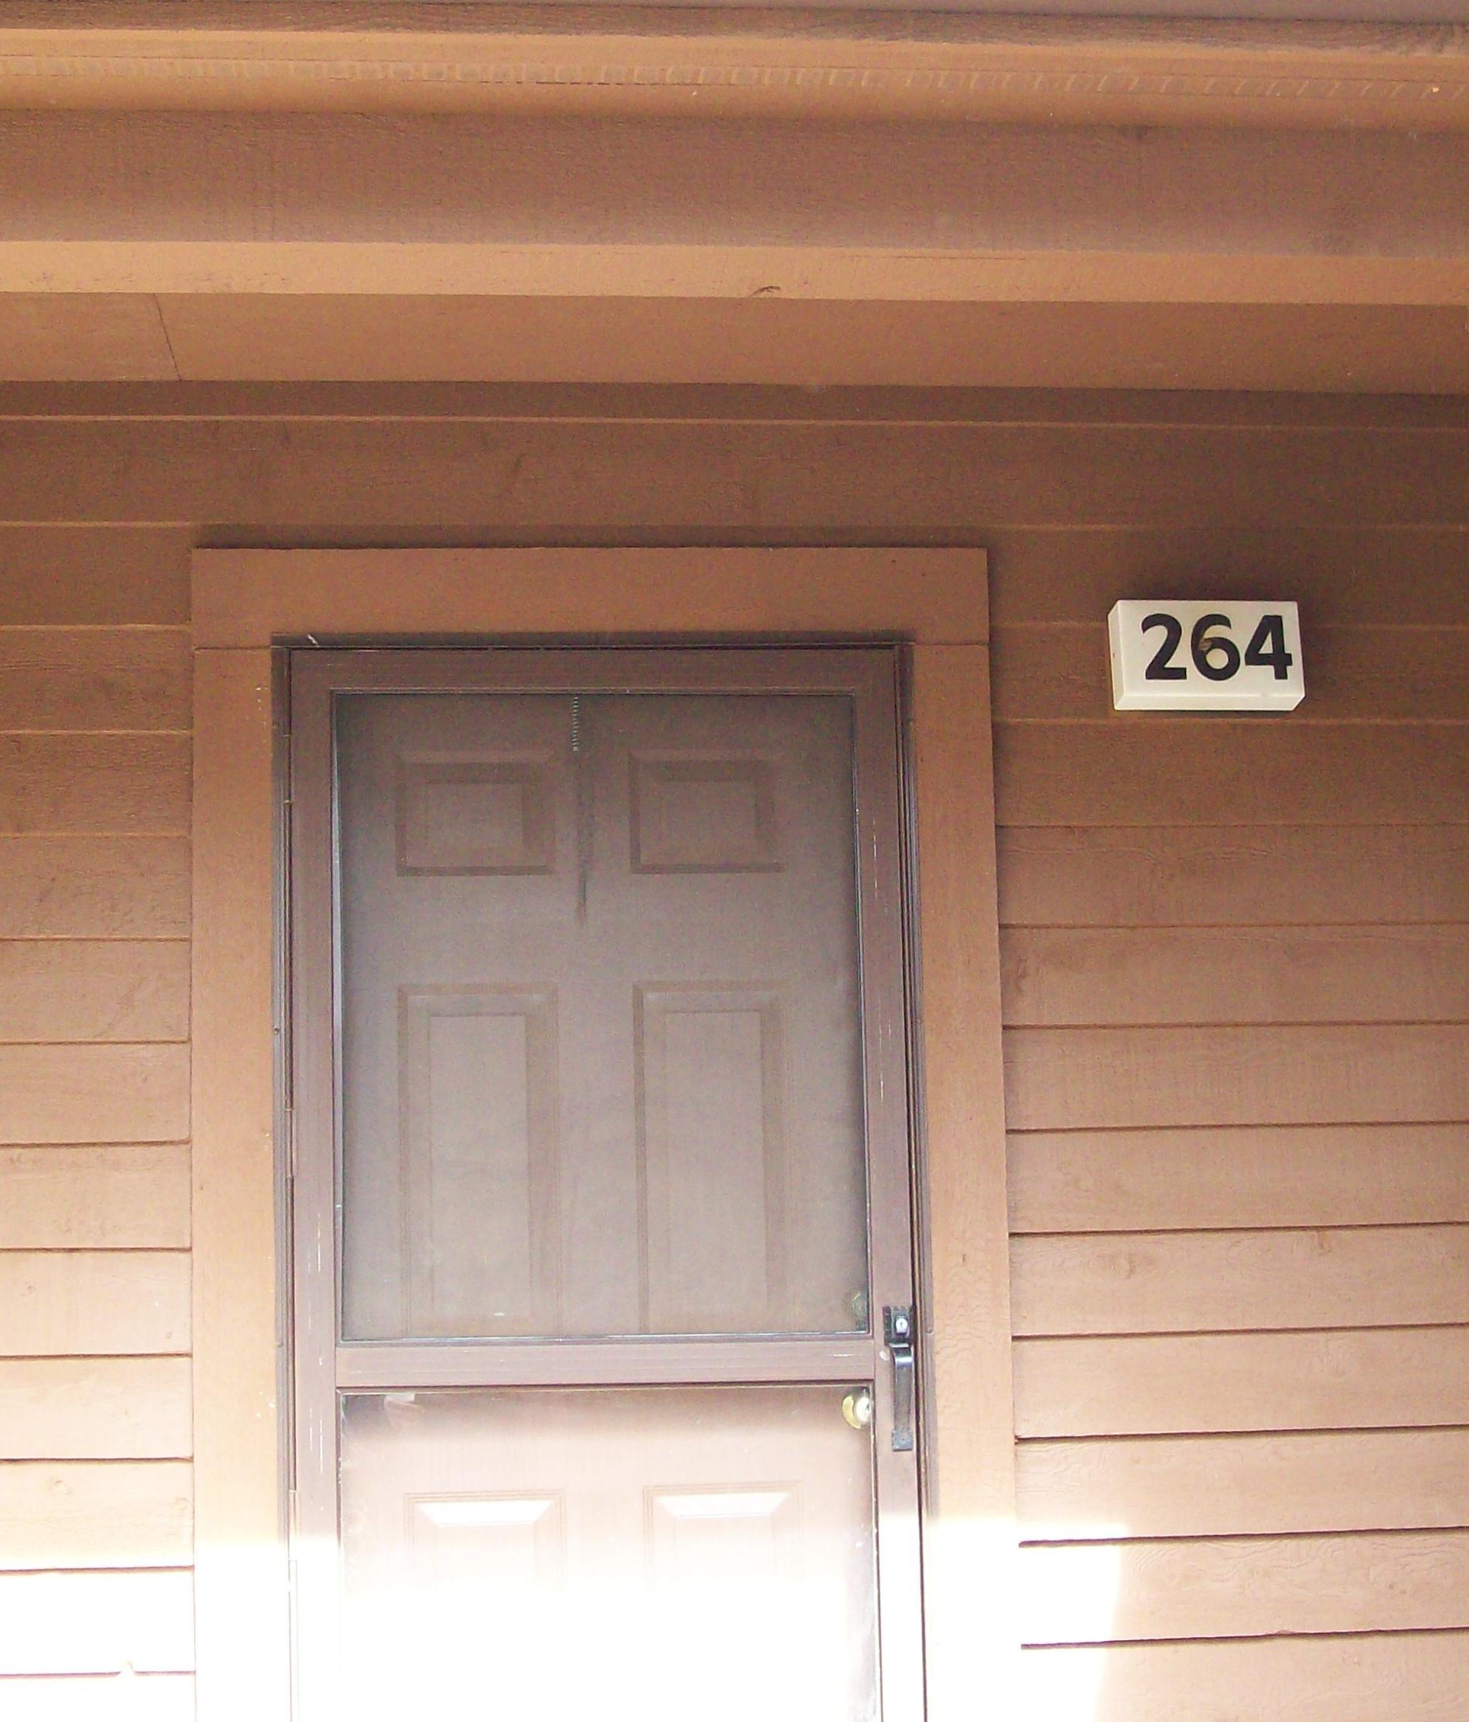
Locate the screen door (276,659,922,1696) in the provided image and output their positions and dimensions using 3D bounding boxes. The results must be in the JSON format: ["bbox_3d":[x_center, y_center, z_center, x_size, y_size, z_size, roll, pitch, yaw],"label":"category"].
[{"bbox_3d":[-0.183,0.703,4.301,0.889,2.039,0.045,0,-7,-6],"label":"screen door"}]

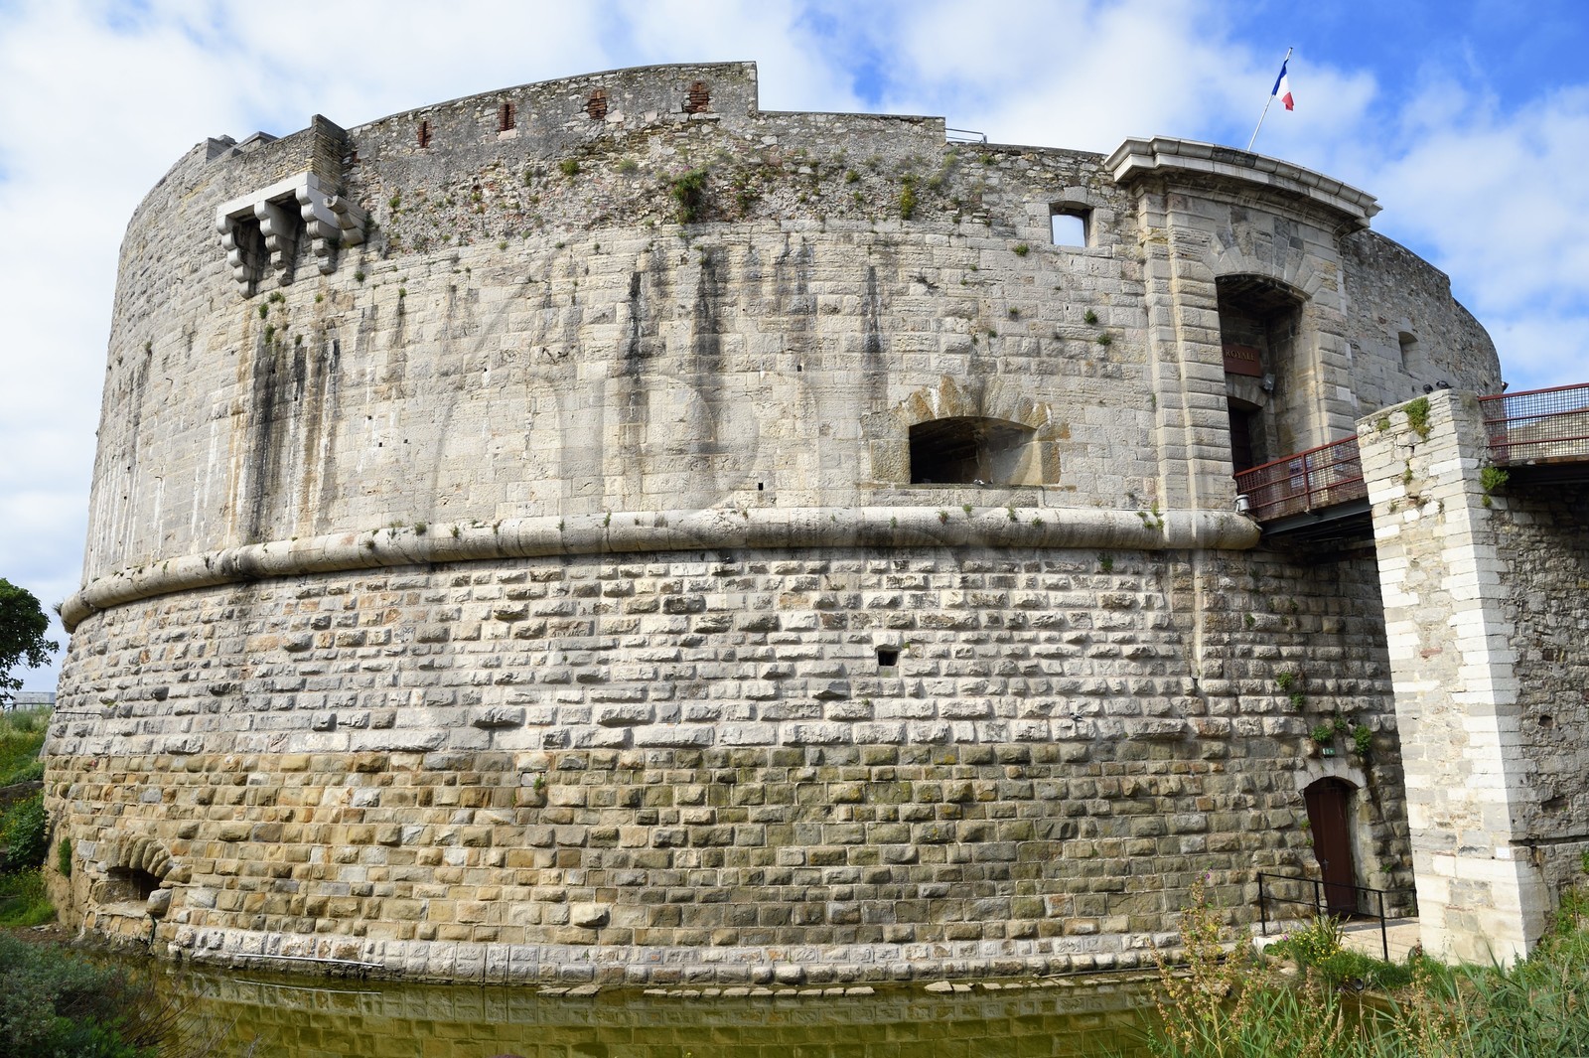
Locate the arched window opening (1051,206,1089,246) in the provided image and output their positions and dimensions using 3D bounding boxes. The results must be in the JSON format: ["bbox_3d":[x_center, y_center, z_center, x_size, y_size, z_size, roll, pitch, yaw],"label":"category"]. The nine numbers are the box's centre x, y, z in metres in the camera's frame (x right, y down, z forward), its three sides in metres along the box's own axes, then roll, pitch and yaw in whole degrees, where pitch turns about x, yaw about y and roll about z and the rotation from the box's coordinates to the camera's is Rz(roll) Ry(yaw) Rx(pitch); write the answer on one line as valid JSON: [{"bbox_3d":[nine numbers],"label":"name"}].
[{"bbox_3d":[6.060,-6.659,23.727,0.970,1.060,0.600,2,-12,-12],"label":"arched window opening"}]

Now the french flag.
[{"bbox_3d":[11.082,-9.986,24.072,0.220,1.200,0.570,4,-12,-22],"label":"french flag"}]

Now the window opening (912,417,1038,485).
[{"bbox_3d":[3.986,-1.619,24.123,2.950,1.600,1.000,1,-11,-7],"label":"window opening"}]

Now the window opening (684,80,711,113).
[{"bbox_3d":[-2.170,-9.710,24.023,0.580,0.840,0.300,-2,-12,5],"label":"window opening"}]

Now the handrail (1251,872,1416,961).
[{"bbox_3d":[9.139,6.537,17.986,0.648,1.082,2.584,4,-12,-21],"label":"handrail"}]

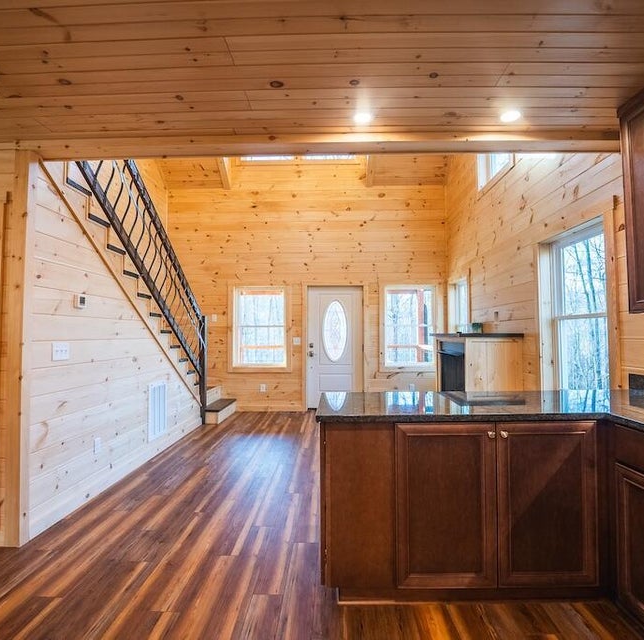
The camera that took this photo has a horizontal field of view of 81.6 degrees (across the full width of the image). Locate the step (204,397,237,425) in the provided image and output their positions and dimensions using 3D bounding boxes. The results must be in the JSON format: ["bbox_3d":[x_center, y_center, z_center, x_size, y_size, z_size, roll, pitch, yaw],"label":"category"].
[{"bbox_3d":[-1.573,1.408,5.738,0.279,0.201,0.876,-1,-2,1],"label":"step"}]

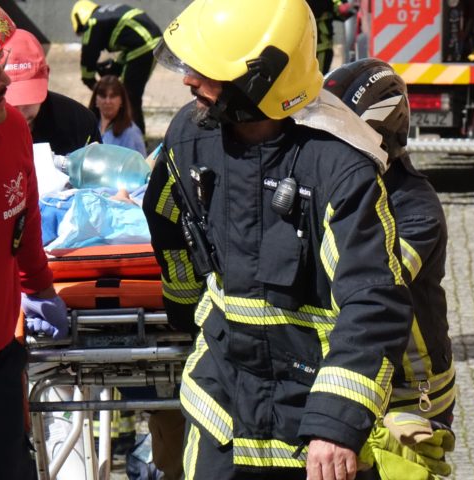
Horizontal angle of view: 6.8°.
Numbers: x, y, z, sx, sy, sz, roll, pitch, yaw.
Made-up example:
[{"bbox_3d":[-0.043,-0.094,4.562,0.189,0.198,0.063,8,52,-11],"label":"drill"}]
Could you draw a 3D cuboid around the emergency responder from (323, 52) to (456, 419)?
[{"bbox_3d":[0.300,0.400,10.000,0.540,1.720,0.530,-2,7,-18],"label":"emergency responder"}]

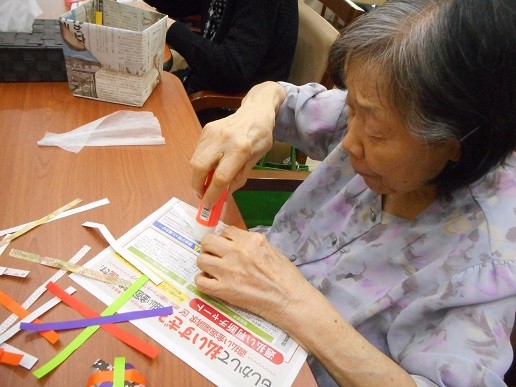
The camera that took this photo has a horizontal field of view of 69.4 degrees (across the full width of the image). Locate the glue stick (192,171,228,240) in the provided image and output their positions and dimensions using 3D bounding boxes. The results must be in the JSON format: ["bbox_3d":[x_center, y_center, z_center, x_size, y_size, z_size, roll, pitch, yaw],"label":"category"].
[{"bbox_3d":[-0.058,0.018,0.483,0.030,0.100,0.030,18,28,0],"label":"glue stick"}]

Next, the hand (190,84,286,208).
[{"bbox_3d":[-0.028,-0.068,0.505,0.080,0.075,0.170,23,73,13],"label":"hand"}]

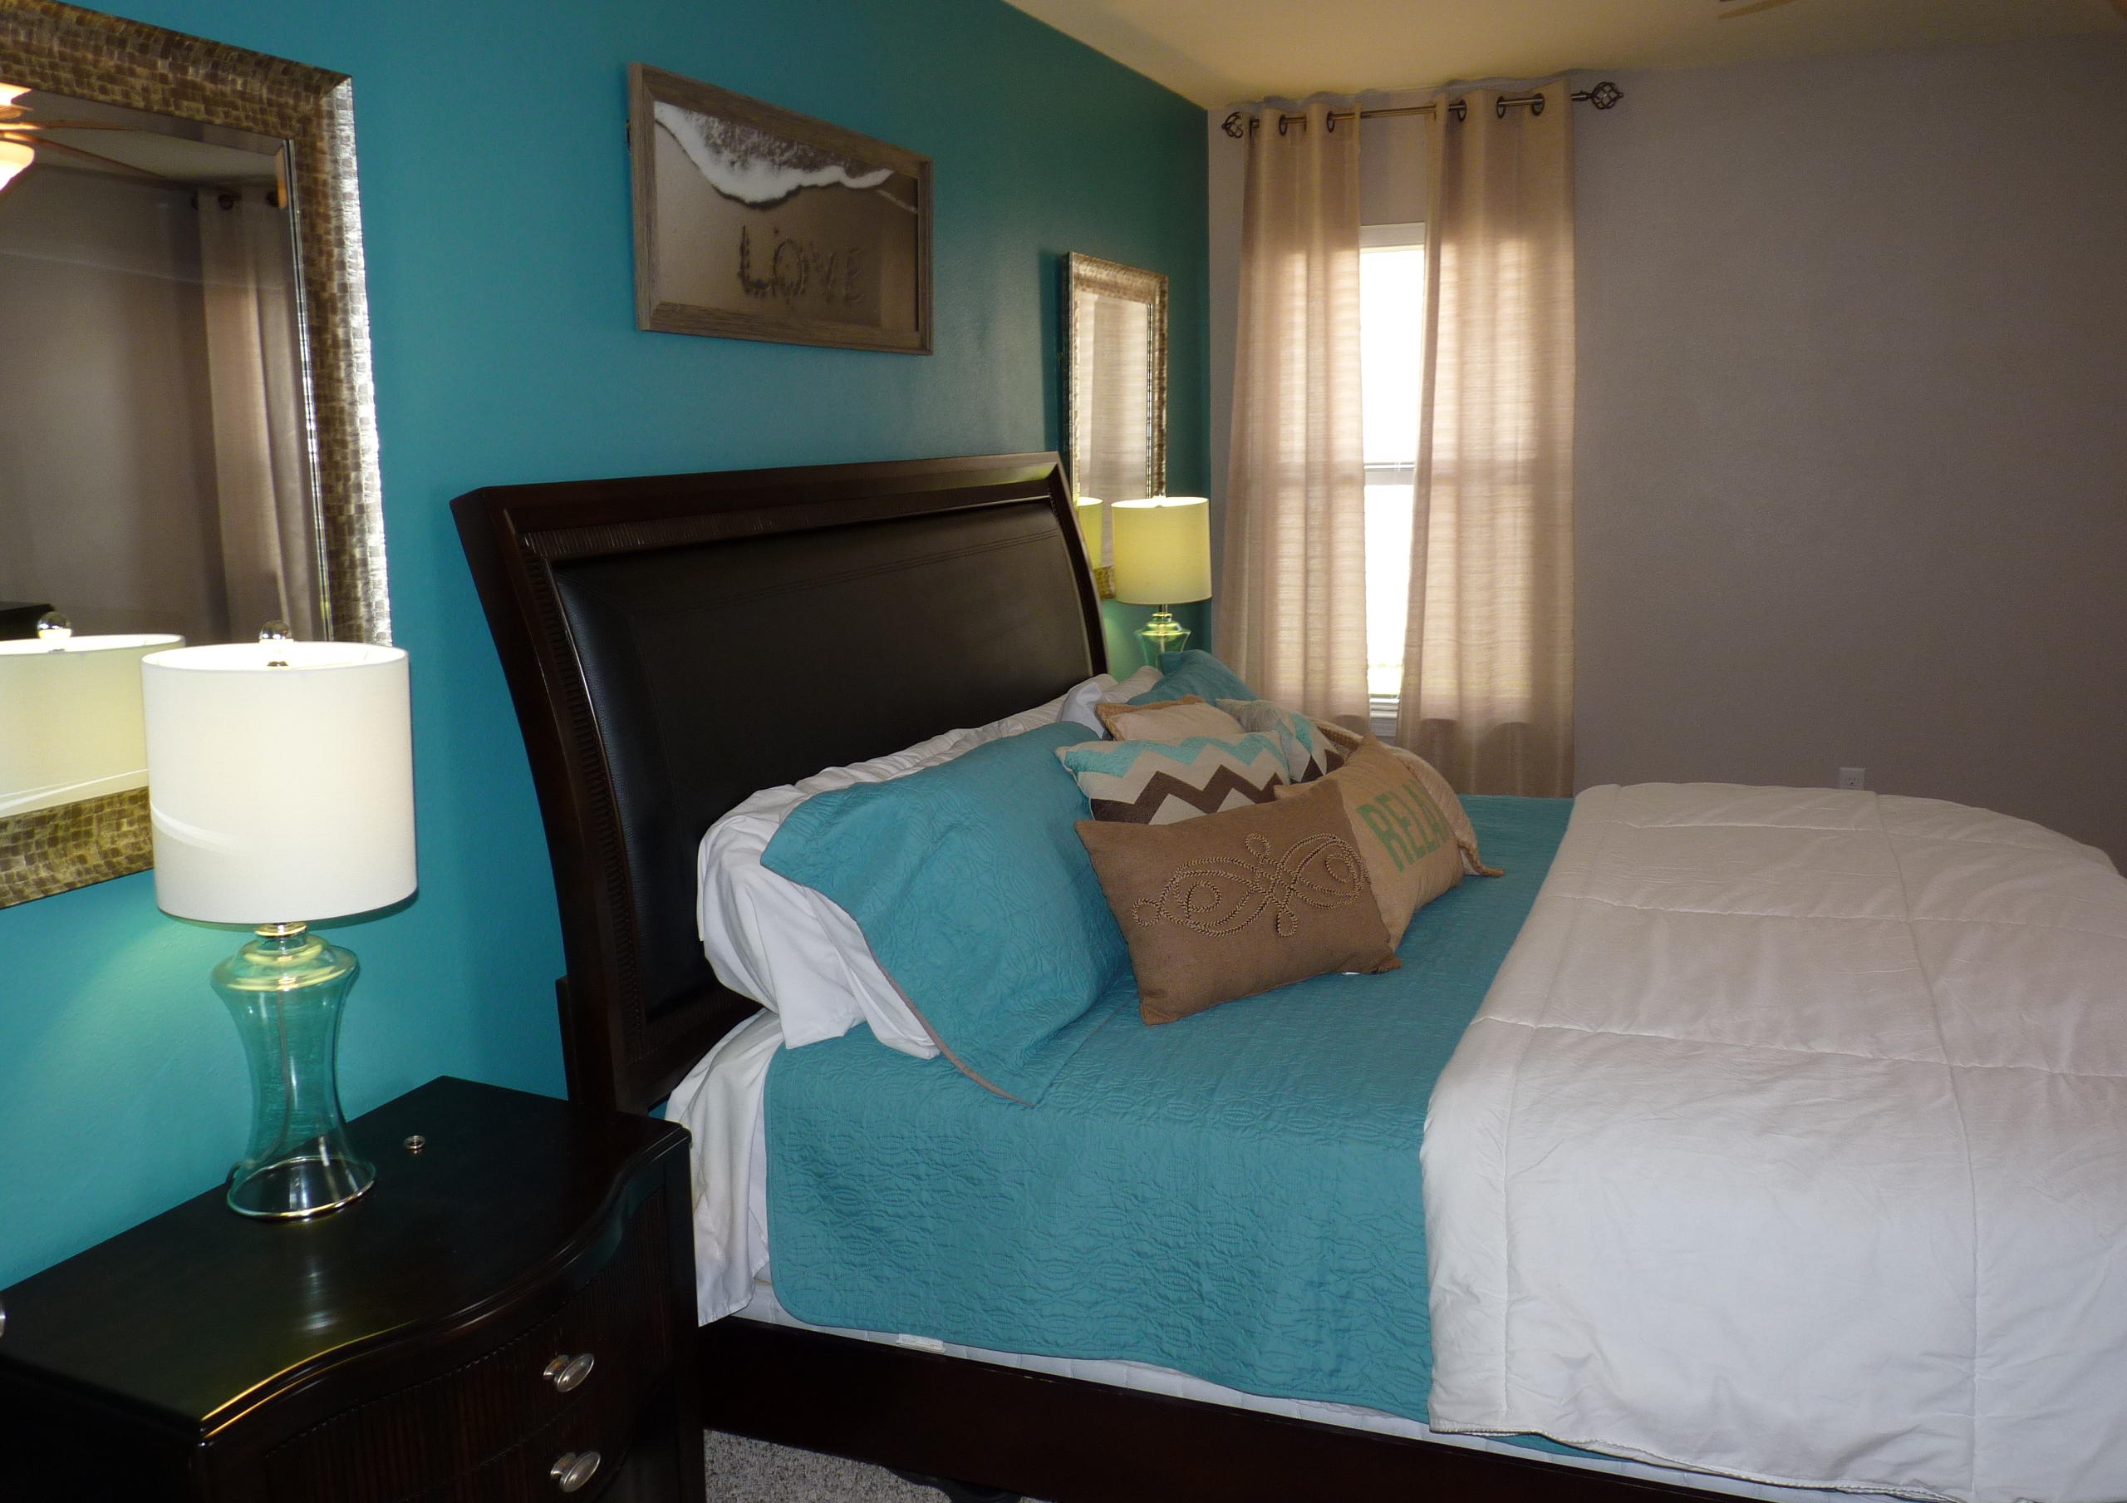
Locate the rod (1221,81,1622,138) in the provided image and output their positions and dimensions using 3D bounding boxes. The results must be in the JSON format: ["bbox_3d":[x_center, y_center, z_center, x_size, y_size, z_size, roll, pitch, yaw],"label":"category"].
[{"bbox_3d":[1.054,-1.921,4.991,1.193,0.075,0.090,3,12,20],"label":"rod"}]

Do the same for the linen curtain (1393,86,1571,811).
[{"bbox_3d":[1.308,-0.780,5.127,0.570,2.385,0.120,3,12,20],"label":"linen curtain"}]

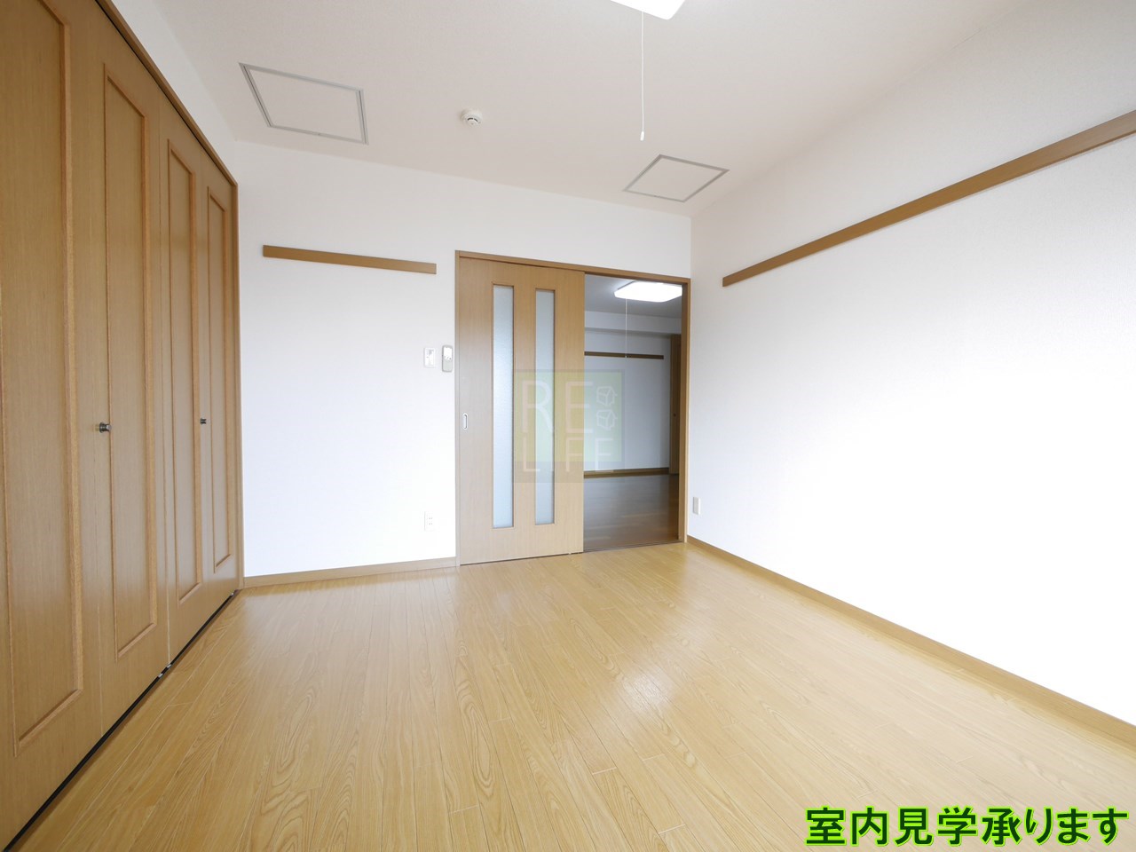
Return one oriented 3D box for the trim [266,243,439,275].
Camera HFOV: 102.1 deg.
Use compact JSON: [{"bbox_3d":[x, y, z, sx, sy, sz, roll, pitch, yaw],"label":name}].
[{"bbox_3d":[-1.237,-0.961,2.668,0.910,0.062,0.020,0,2,-20],"label":"trim"}]

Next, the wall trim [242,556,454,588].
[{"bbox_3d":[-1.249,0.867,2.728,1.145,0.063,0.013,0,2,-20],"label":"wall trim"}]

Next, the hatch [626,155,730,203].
[{"bbox_3d":[0.664,-1.537,2.884,0.463,0.030,0.455,0,2,-20],"label":"hatch"}]

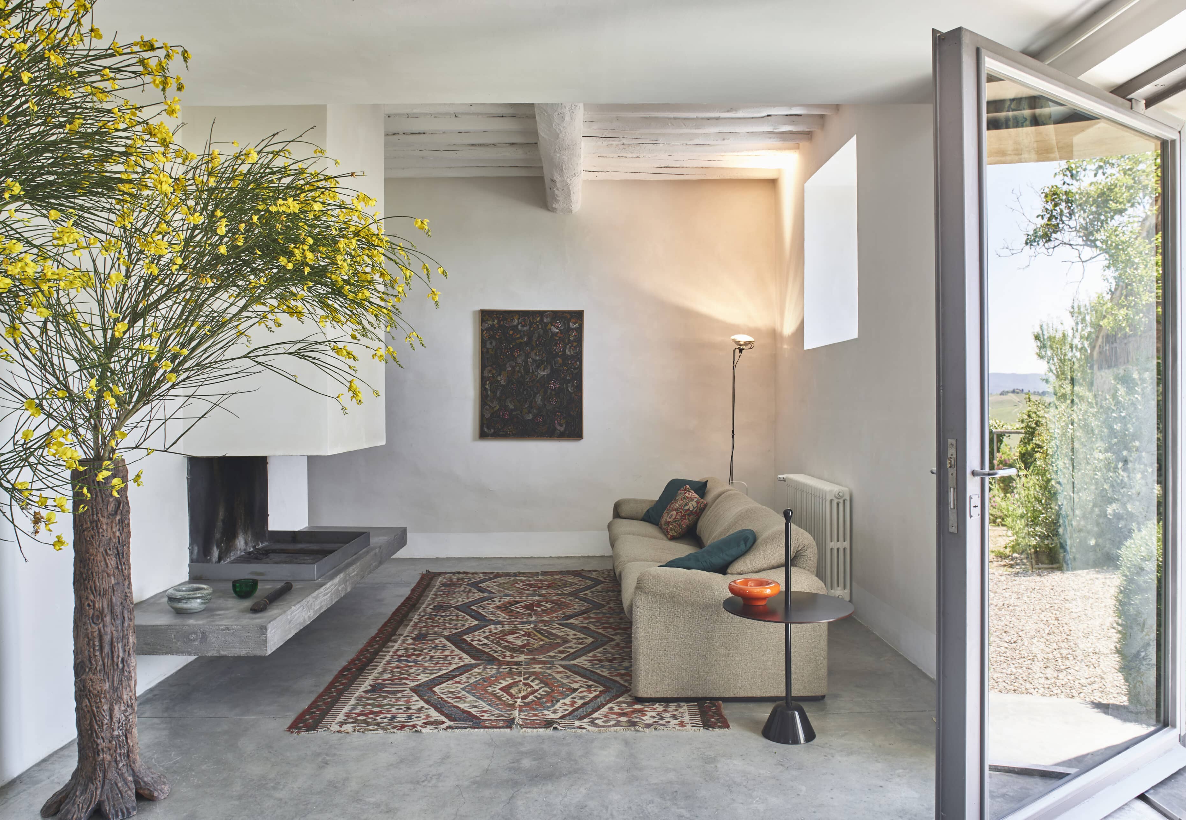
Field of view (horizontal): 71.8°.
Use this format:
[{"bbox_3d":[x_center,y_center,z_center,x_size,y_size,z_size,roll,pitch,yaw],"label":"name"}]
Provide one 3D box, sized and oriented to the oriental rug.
[{"bbox_3d":[-0.373,1.220,4.657,1.690,0.012,3.000,0,0,-2],"label":"oriental rug"}]

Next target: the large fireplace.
[{"bbox_3d":[-1.660,0.523,4.468,0.630,0.610,1.020,0,0,-1],"label":"large fireplace"}]

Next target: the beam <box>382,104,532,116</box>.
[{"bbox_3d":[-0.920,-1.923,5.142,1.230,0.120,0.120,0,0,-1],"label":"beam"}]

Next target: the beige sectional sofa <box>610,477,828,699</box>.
[{"bbox_3d":[0.555,0.847,4.725,0.875,0.740,2.590,0,0,-1],"label":"beige sectional sofa"}]

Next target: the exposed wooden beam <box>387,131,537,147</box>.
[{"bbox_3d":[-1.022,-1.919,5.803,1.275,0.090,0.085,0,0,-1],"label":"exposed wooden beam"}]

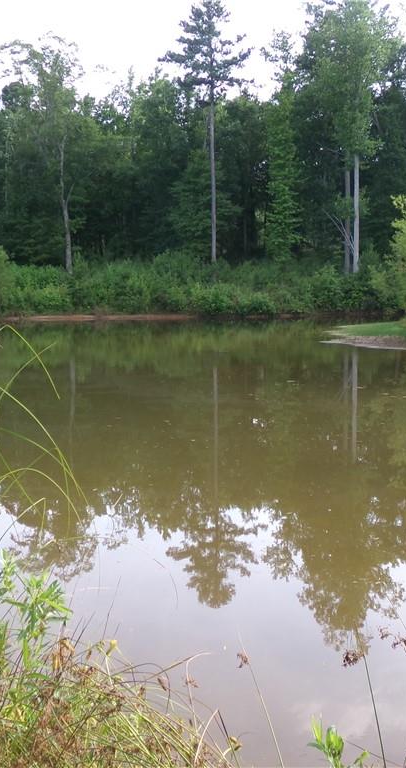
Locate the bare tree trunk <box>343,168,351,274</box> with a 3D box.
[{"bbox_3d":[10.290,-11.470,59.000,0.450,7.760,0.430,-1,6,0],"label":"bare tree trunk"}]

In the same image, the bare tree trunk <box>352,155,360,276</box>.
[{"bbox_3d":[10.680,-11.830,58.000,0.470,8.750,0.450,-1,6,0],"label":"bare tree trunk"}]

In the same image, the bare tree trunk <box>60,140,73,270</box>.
[{"bbox_3d":[-9.560,-12.390,58.000,0.850,9.870,0.600,-1,6,0],"label":"bare tree trunk"}]

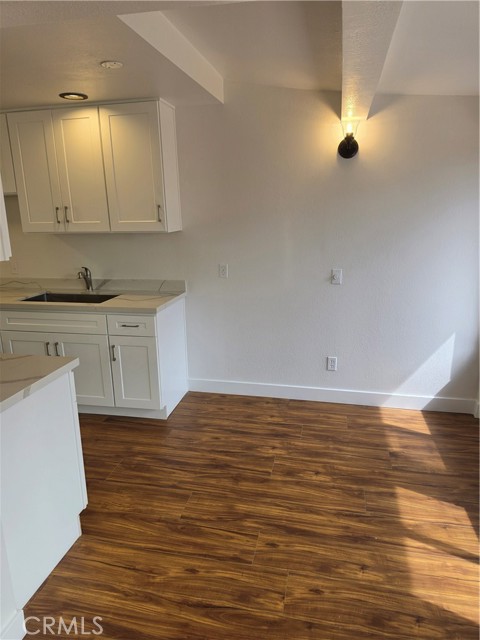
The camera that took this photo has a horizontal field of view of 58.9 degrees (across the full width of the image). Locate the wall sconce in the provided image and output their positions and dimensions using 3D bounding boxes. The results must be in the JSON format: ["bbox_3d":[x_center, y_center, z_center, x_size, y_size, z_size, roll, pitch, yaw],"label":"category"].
[{"bbox_3d":[0.764,-1.257,2.974,0.140,0.234,0.156,2,15,12],"label":"wall sconce"}]

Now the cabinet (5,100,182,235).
[{"bbox_3d":[-1.120,-1.157,3.340,1.234,0.905,0.320,2,15,12],"label":"cabinet"}]

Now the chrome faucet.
[{"bbox_3d":[-1.324,-0.345,3.646,0.056,0.220,0.175,2,15,12],"label":"chrome faucet"}]

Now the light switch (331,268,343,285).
[{"bbox_3d":[0.753,-0.331,3.300,0.078,0.119,0.020,2,15,12],"label":"light switch"}]

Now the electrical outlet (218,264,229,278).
[{"bbox_3d":[-0.136,-0.397,3.487,0.076,0.117,0.011,2,15,12],"label":"electrical outlet"}]

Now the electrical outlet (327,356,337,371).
[{"bbox_3d":[0.758,0.362,3.490,0.076,0.118,0.011,2,15,12],"label":"electrical outlet"}]

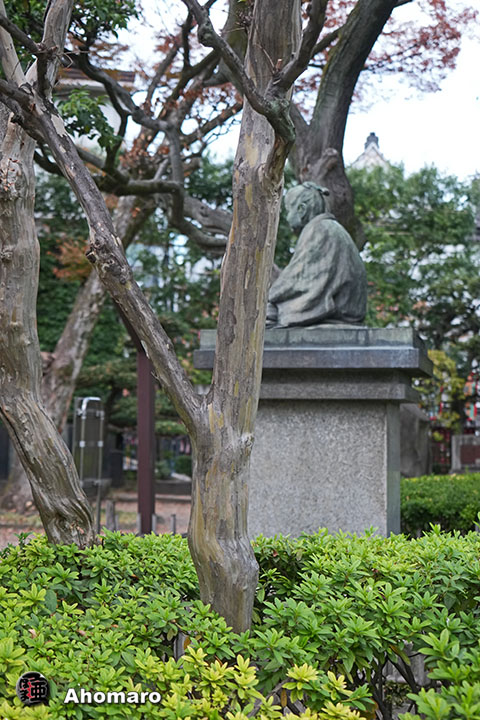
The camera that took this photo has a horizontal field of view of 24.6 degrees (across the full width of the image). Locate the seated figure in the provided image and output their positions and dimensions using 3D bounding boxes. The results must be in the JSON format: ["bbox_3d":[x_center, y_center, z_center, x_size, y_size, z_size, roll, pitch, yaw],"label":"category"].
[{"bbox_3d":[0.392,-0.529,6.058,0.640,0.820,0.660,0,-3,13],"label":"seated figure"}]

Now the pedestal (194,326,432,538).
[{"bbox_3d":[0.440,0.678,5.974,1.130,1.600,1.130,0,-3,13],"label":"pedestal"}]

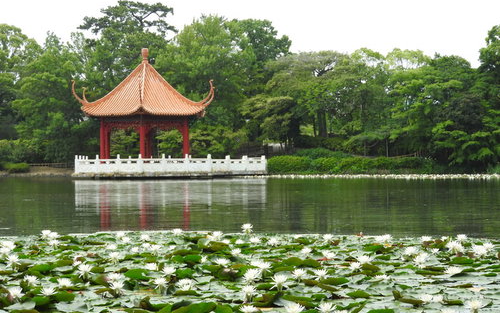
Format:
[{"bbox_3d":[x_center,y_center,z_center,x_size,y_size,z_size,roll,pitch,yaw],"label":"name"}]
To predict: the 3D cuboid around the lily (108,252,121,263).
[{"bbox_3d":[-1.474,1.099,11.020,0.130,0.110,0.130,0,0,0],"label":"lily"}]

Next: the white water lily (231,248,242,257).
[{"bbox_3d":[-0.139,0.996,10.430,0.114,0.086,0.114,0,0,0],"label":"white water lily"}]

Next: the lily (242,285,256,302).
[{"bbox_3d":[-0.004,1.121,8.273,0.115,0.110,0.135,0,0,0],"label":"lily"}]

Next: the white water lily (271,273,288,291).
[{"bbox_3d":[0.225,0.965,7.711,0.137,0.122,0.137,0,0,0],"label":"white water lily"}]

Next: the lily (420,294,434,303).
[{"bbox_3d":[1.475,1.183,8.426,0.114,0.064,0.114,0,0,0],"label":"lily"}]

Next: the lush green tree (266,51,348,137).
[{"bbox_3d":[5.118,-5.519,90.000,7.299,7.655,6.800,0,0,0],"label":"lush green tree"}]

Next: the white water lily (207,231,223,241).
[{"bbox_3d":[-0.453,1.021,12.920,0.190,0.100,0.190,0,0,0],"label":"white water lily"}]

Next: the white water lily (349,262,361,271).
[{"bbox_3d":[0.949,0.991,9.091,0.108,0.079,0.108,0,0,0],"label":"white water lily"}]

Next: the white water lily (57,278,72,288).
[{"bbox_3d":[-1.688,1.146,9.200,0.146,0.076,0.146,0,0,0],"label":"white water lily"}]

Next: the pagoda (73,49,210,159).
[{"bbox_3d":[-6.846,-3.054,65.000,9.100,7.900,9.500,0,0,-4],"label":"pagoda"}]

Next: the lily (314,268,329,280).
[{"bbox_3d":[0.592,0.980,8.397,0.120,0.084,0.120,0,0,0],"label":"lily"}]

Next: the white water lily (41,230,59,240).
[{"bbox_3d":[-2.536,0.995,12.819,0.228,0.106,0.140,0,0,0],"label":"white water lily"}]

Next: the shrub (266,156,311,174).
[{"bbox_3d":[2.970,0.617,78.000,3.500,1.450,2.500,0,0,0],"label":"shrub"}]

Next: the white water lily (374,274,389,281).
[{"bbox_3d":[1.069,0.983,8.218,0.121,0.053,0.121,0,0,0],"label":"white water lily"}]

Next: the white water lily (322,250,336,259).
[{"bbox_3d":[0.783,0.966,9.964,0.135,0.087,0.135,0,0,0],"label":"white water lily"}]

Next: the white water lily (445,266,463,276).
[{"bbox_3d":[2.110,1.179,10.460,0.168,0.080,0.168,0,0,0],"label":"white water lily"}]

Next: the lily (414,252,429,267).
[{"bbox_3d":[1.798,1.080,10.620,0.145,0.140,0.145,0,0,0],"label":"lily"}]

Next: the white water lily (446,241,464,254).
[{"bbox_3d":[2.440,1.081,12.005,0.190,0.110,0.170,0,0,0],"label":"white water lily"}]

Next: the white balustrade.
[{"bbox_3d":[-4.700,0.500,62.000,11.500,1.420,10.000,0,0,0],"label":"white balustrade"}]

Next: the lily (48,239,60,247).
[{"bbox_3d":[-2.398,1.067,12.420,0.140,0.085,0.140,0,0,0],"label":"lily"}]

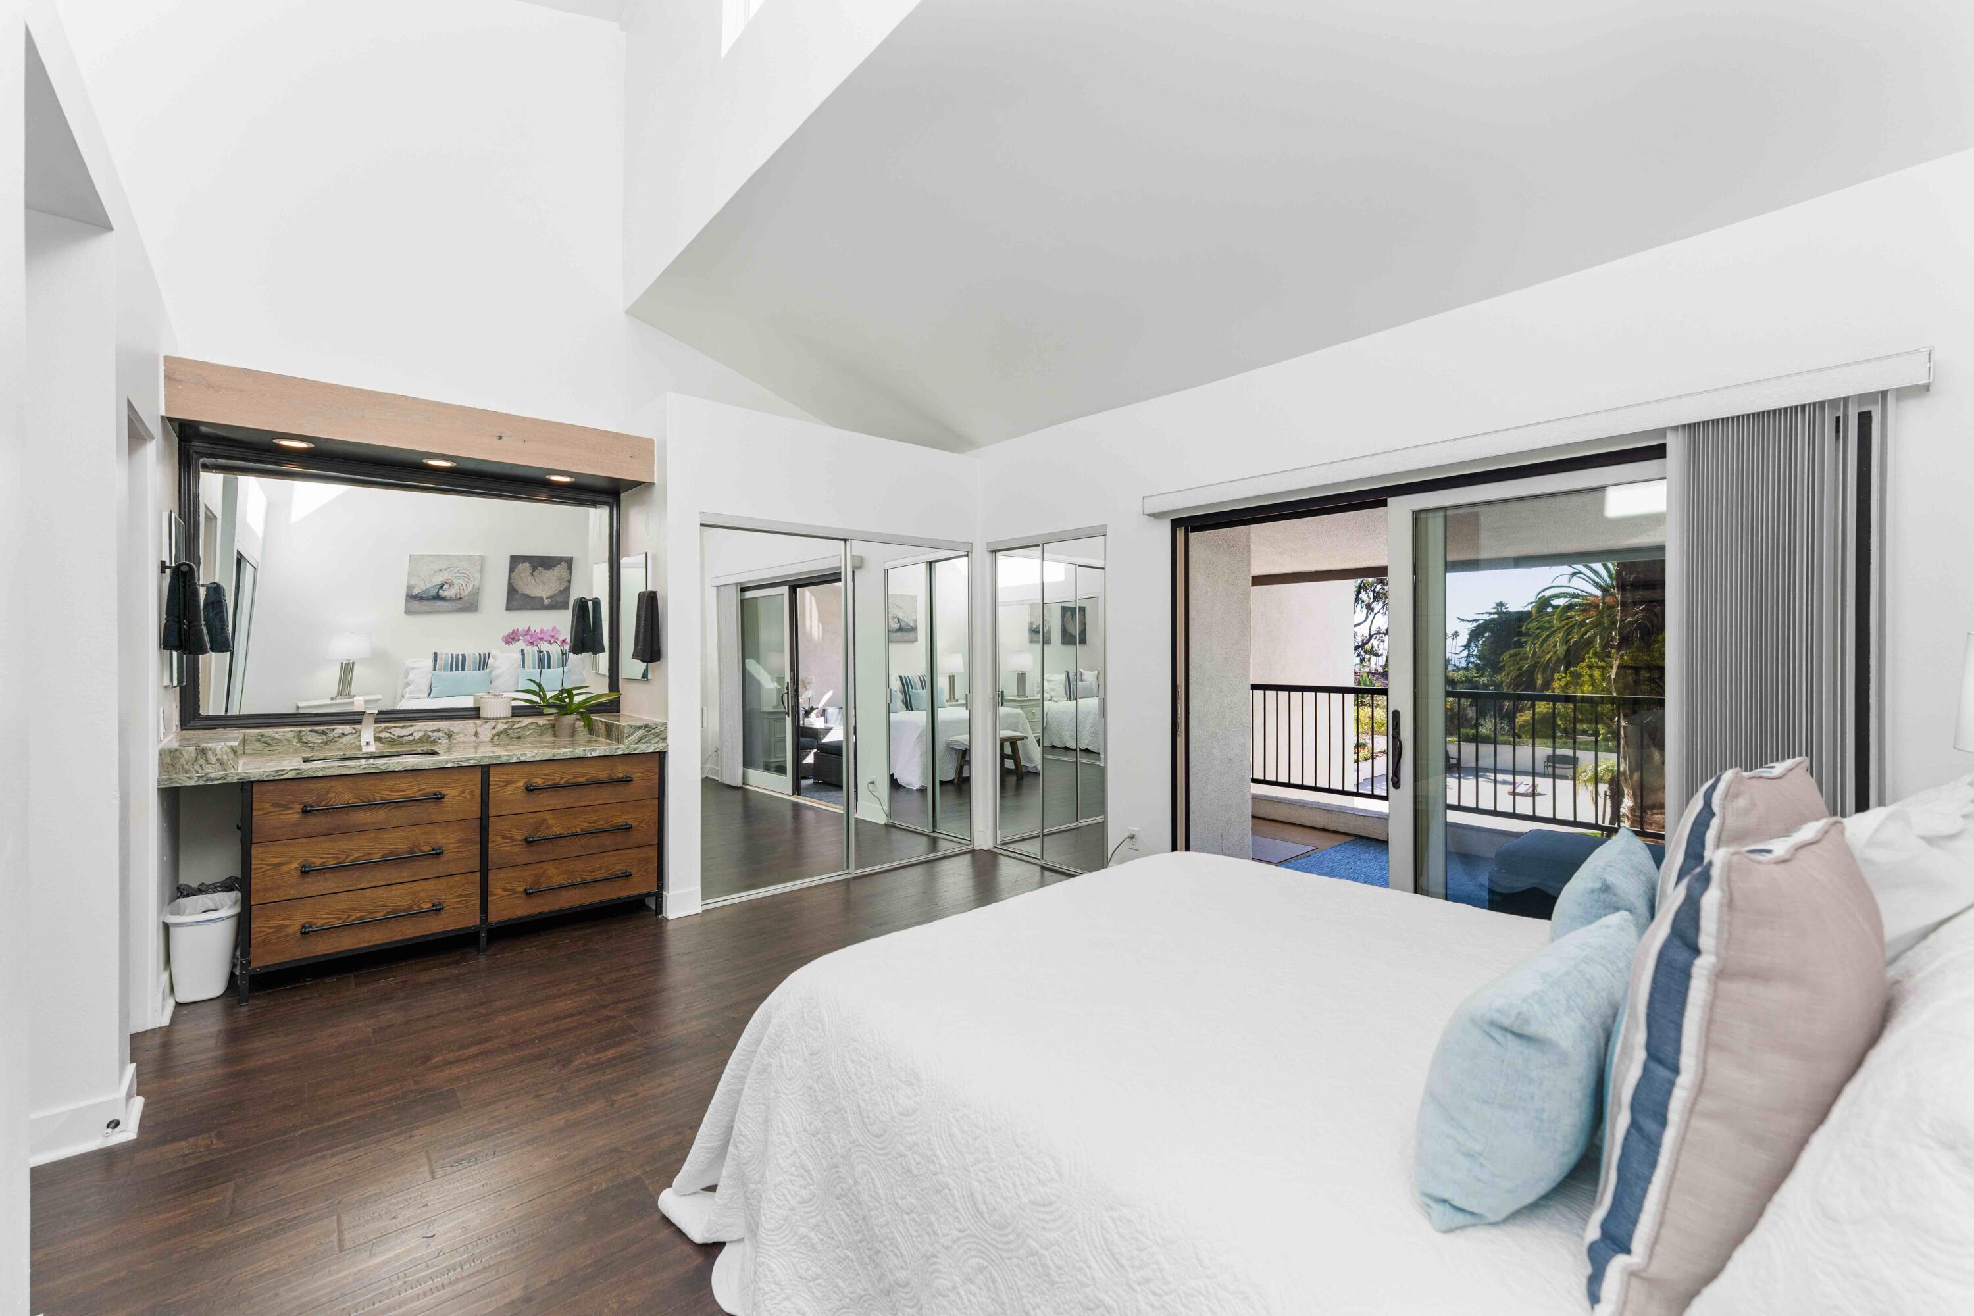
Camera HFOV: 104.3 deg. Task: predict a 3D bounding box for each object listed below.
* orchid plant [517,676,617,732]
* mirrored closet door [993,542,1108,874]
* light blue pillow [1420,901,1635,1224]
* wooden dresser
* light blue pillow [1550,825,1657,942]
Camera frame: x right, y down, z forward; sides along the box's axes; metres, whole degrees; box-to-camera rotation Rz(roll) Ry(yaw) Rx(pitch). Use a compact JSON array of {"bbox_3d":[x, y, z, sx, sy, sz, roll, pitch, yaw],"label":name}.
[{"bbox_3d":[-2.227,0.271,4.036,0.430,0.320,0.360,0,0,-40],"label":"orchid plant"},{"bbox_3d":[0.392,0.290,4.879,0.060,2.030,1.000,0,0,-40],"label":"mirrored closet door"},{"bbox_3d":[0.701,0.500,0.970,0.480,0.285,0.140,0,14,-39],"label":"light blue pillow"},{"bbox_3d":[-2.414,0.892,3.607,1.540,0.840,0.580,0,0,-40],"label":"wooden dresser"},{"bbox_3d":[1.178,0.495,1.474,0.480,0.285,0.130,0,13,-42],"label":"light blue pillow"}]

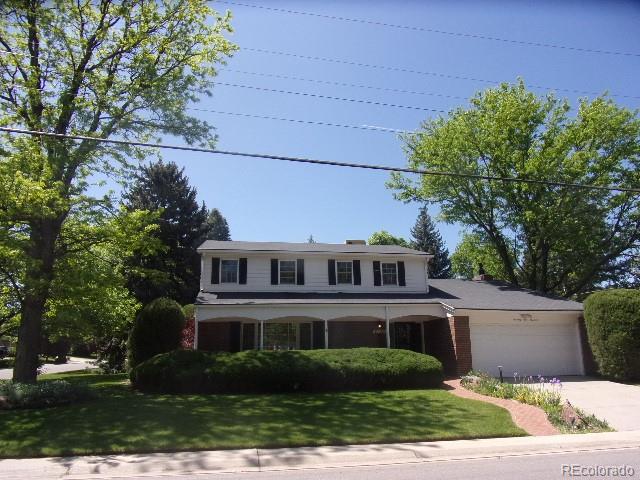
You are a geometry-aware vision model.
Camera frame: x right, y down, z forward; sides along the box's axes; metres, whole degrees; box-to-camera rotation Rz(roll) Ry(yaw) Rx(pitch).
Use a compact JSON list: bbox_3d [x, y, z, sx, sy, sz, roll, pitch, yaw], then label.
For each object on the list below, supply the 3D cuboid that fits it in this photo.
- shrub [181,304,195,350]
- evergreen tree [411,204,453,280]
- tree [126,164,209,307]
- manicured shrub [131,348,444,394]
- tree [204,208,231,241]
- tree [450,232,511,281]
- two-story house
[{"bbox_3d":[-5.386,4.106,17.509,1.100,3.090,1.100,1,-11,-9],"label":"shrub"},{"bbox_3d":[9.257,3.112,38.077,5.200,12.350,5.200,1,-11,-9],"label":"evergreen tree"},{"bbox_3d":[-9.074,1.102,25.071,5.400,11.760,5.400,1,-11,-9],"label":"tree"},{"bbox_3d":[-0.867,4.562,15.503,10.700,1.330,1.900,1,-11,-9],"label":"manicured shrub"},{"bbox_3d":[-8.253,3.029,34.128,4.200,11.230,4.200,1,-11,-9],"label":"tree"},{"bbox_3d":[13.956,4.235,37.626,6.000,9.930,6.000,1,-11,-9],"label":"tree"},{"bbox_3d":[2.949,3.216,22.470,17.000,6.360,10.800,1,-11,-9],"label":"two-story house"}]

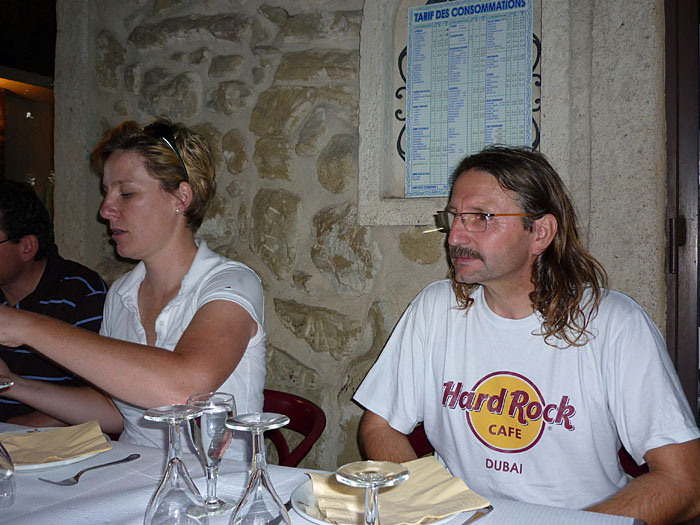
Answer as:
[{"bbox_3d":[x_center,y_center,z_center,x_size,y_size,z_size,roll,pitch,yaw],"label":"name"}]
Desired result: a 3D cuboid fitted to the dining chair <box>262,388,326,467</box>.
[{"bbox_3d":[-0.335,0.655,1.345,0.550,0.760,0.540,2,3,28],"label":"dining chair"}]

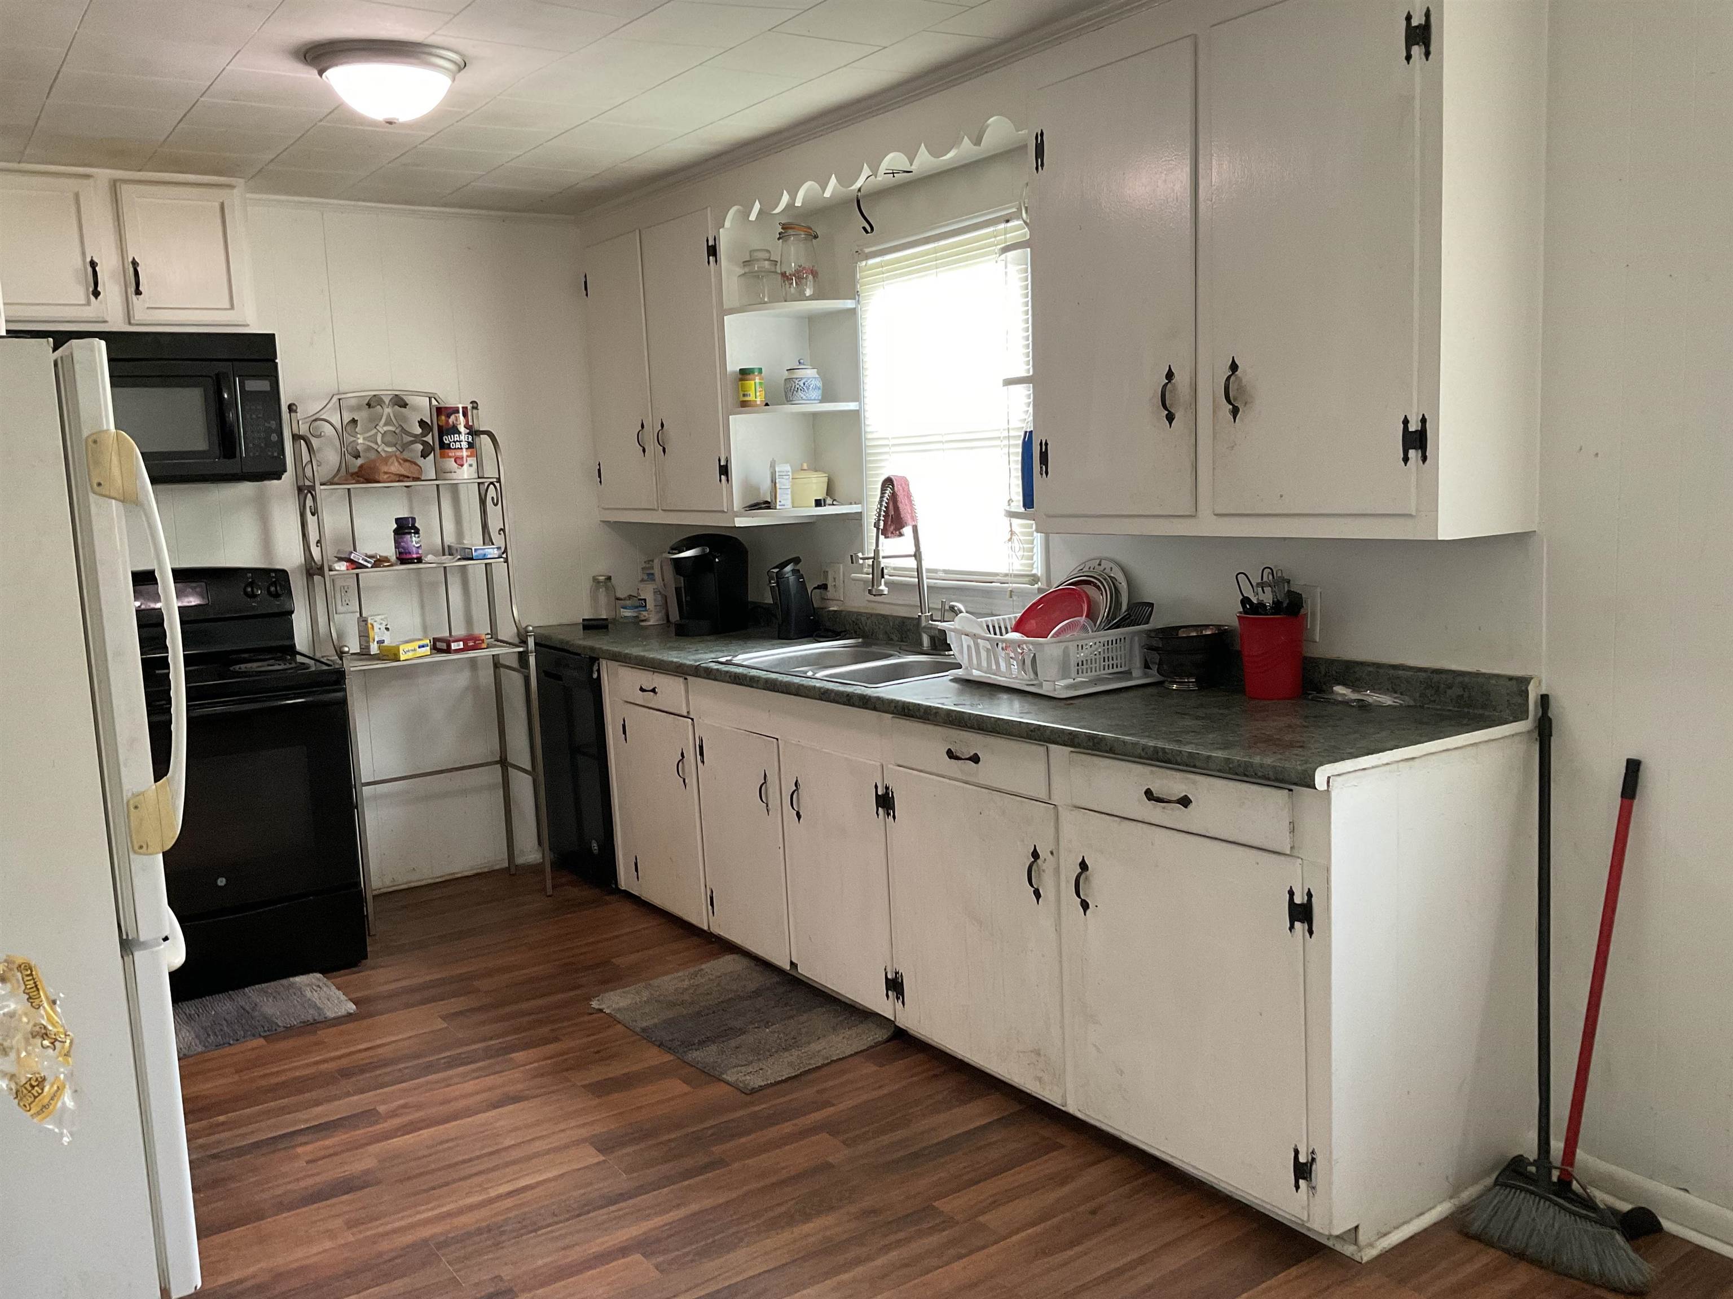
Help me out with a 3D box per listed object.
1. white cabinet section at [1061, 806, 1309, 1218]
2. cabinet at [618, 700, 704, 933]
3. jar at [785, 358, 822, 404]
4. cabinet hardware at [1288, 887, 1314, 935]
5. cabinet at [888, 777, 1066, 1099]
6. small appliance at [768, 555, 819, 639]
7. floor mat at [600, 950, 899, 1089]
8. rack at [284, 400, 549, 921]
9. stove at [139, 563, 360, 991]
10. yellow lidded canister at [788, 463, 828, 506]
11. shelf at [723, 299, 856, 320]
[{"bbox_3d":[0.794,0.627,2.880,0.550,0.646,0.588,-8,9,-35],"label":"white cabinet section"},{"bbox_3d":[-0.448,0.470,4.631,0.500,0.639,0.533,-8,9,-35],"label":"cabinet"},{"bbox_3d":[-0.200,-0.831,4.513,0.118,0.140,0.118,-2,8,0],"label":"jar"},{"bbox_3d":[0.757,0.458,2.527,0.014,0.090,0.054,-8,9,-35],"label":"cabinet hardware"},{"bbox_3d":[0.432,0.599,3.428,0.500,0.648,0.594,-8,9,-35],"label":"cabinet"},{"bbox_3d":[-0.237,-0.169,4.602,0.105,0.258,0.130,3,9,36],"label":"small appliance"},{"bbox_3d":[-0.328,0.958,3.792,0.491,0.017,0.775,-8,9,-35],"label":"floor mat"},{"bbox_3d":[-1.425,0.007,4.693,0.613,1.683,0.355,-8,9,-35],"label":"rack"},{"bbox_3d":[-1.966,0.384,4.239,0.760,1.171,0.674,-8,9,-35],"label":"stove"},{"bbox_3d":[-0.188,-0.506,4.479,0.135,0.135,0.135,-2,7,0],"label":"yellow lidded canister"},{"bbox_3d":[-0.230,-1.021,4.355,0.320,0.026,0.253,-8,9,-35],"label":"shelf"}]

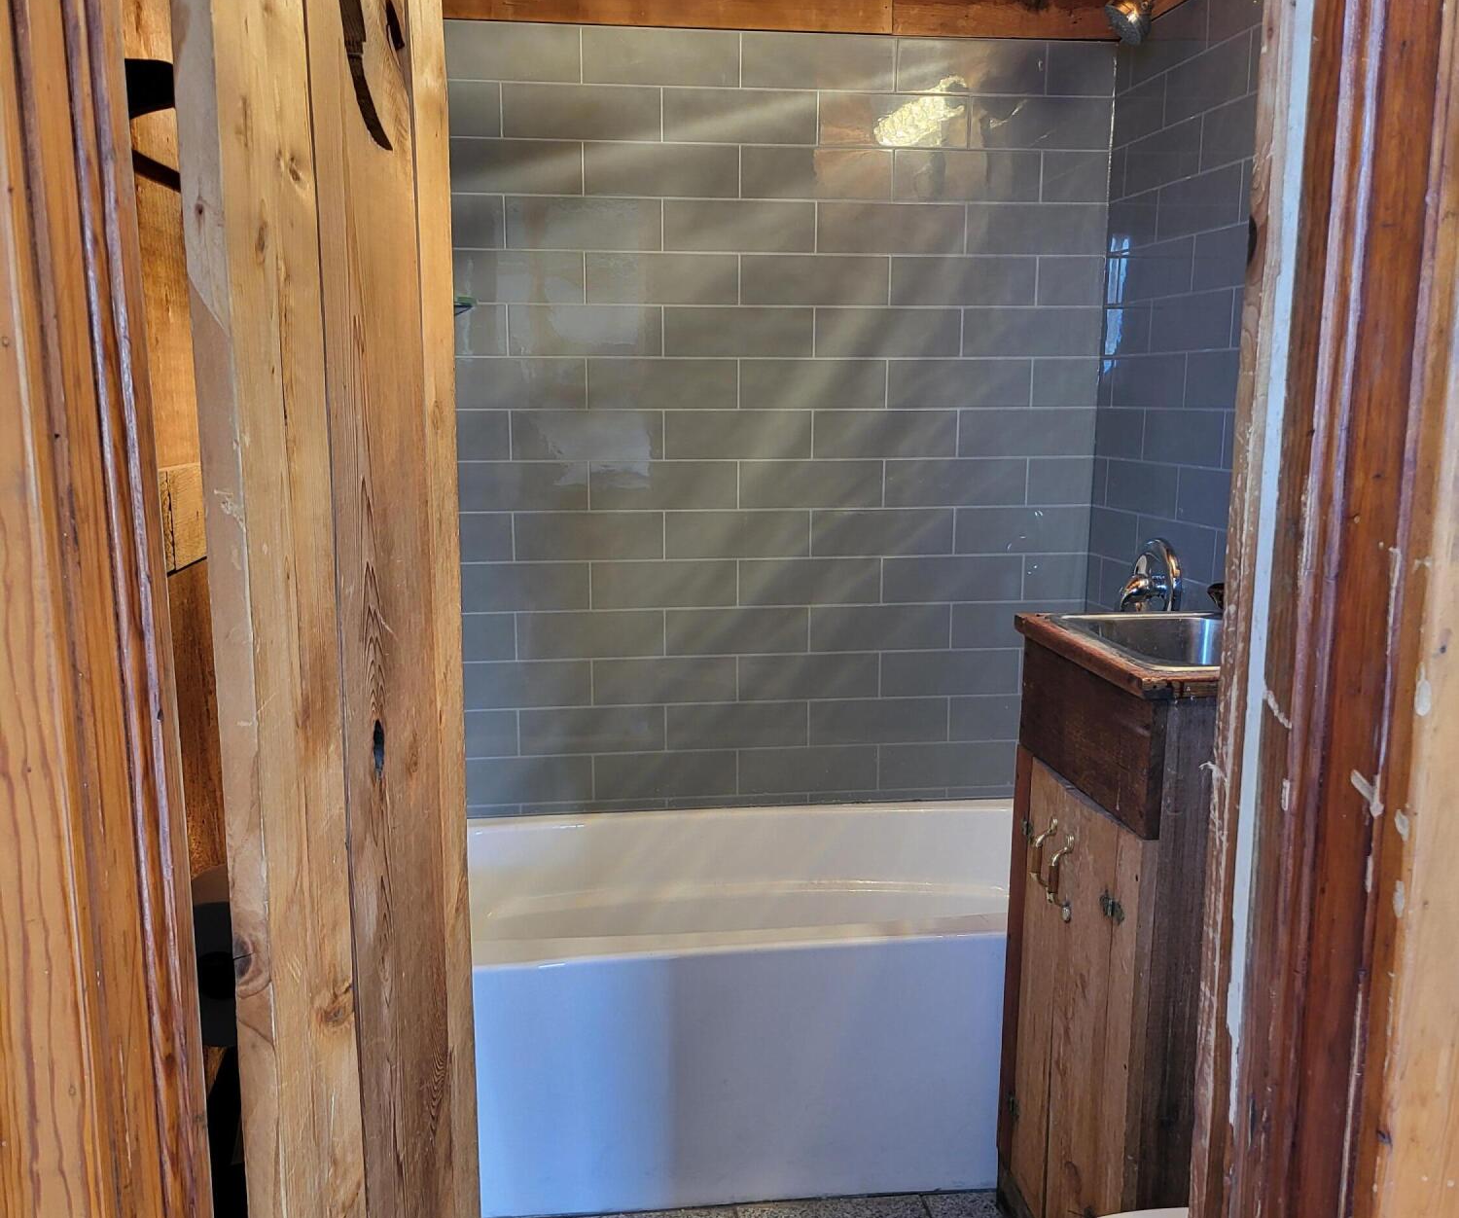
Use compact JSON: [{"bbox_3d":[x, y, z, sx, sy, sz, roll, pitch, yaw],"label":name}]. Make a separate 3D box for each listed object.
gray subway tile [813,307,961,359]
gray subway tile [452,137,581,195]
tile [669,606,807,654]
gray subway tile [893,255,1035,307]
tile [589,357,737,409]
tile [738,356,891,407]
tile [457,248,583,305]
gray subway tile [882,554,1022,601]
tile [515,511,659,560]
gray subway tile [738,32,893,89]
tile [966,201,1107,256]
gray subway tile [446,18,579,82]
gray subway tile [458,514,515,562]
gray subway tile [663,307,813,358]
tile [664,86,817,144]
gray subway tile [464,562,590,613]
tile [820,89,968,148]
[{"bbox_3d":[0.321,-0.556,2.718,0.300,0.099,0.010,-1,11,-7],"label":"gray subway tile"},{"bbox_3d":[-0.434,-0.848,2.594,0.304,0.102,0.009,-1,11,-7],"label":"gray subway tile"},{"bbox_3d":[0.019,0.048,2.826,0.304,0.101,0.009,-1,11,-7],"label":"tile"},{"bbox_3d":[0.477,-0.666,2.745,0.303,0.100,0.010,-1,11,-7],"label":"gray subway tile"},{"bbox_3d":[-0.132,-0.453,2.712,0.303,0.100,0.010,-1,11,-7],"label":"tile"},{"bbox_3d":[0.172,-0.458,2.745,0.304,0.101,0.009,-1,11,-7],"label":"tile"},{"bbox_3d":[-0.435,-0.647,2.633,0.304,0.101,0.009,-1,11,-7],"label":"tile"},{"bbox_3d":[0.469,-0.062,2.834,0.300,0.099,0.010,-1,11,-7],"label":"gray subway tile"},{"bbox_3d":[-0.282,-0.146,2.725,0.300,0.099,0.010,-1,11,-7],"label":"tile"},{"bbox_3d":[0.174,-1.062,2.630,0.303,0.100,0.010,-1,11,-7],"label":"gray subway tile"},{"bbox_3d":[0.617,-0.761,2.714,0.289,0.099,0.010,-1,11,-7],"label":"tile"},{"bbox_3d":[-0.433,-1.049,2.554,0.304,0.101,0.009,-1,11,-7],"label":"gray subway tile"},{"bbox_3d":[-0.592,-0.143,2.723,0.304,0.101,0.009,-1,10,-7],"label":"gray subway tile"},{"bbox_3d":[0.020,-0.550,2.682,0.300,0.099,0.010,-1,11,-7],"label":"gray subway tile"},{"bbox_3d":[0.022,-0.958,2.628,0.304,0.101,0.009,-1,11,-7],"label":"tile"},{"bbox_3d":[-0.438,-0.045,2.754,0.303,0.100,0.010,-1,11,-7],"label":"gray subway tile"},{"bbox_3d":[0.326,-0.964,2.665,0.304,0.102,0.009,-1,11,-7],"label":"tile"}]

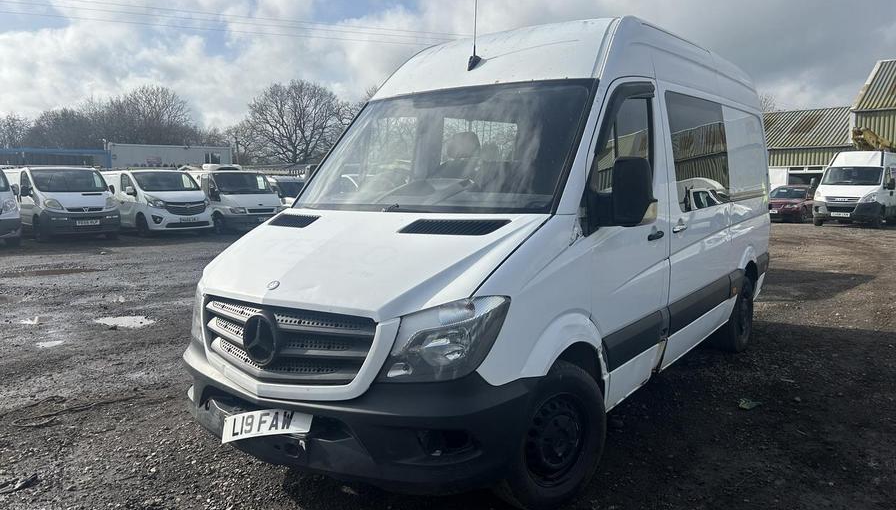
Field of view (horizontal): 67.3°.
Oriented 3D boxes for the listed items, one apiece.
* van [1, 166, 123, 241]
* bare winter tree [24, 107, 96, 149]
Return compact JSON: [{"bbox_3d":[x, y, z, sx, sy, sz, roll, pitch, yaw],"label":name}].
[{"bbox_3d":[-10.692,-1.459,18.378,4.782,1.970,1.980,6,9,44],"label":"van"},{"bbox_3d":[-32.559,-8.448,56.396,6.300,7.680,6.000,-4,7,-30],"label":"bare winter tree"}]

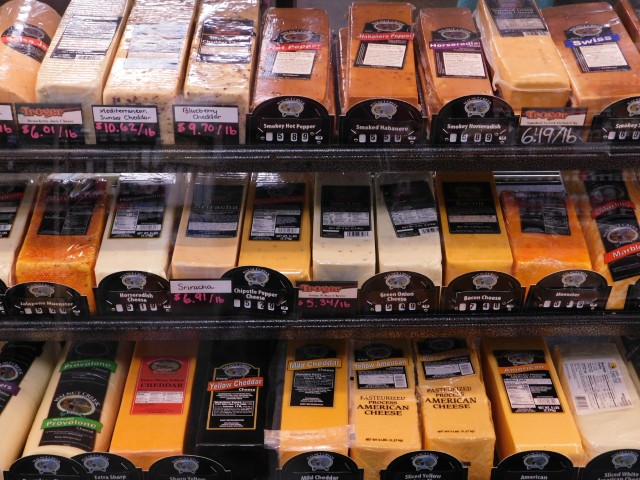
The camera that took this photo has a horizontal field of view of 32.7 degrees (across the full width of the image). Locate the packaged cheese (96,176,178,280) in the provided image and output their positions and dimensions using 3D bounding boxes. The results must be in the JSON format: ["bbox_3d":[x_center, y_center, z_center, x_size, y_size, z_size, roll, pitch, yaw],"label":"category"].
[{"bbox_3d":[-0.274,0.001,1.714,0.099,0.092,0.250,0,38,0],"label":"packaged cheese"}]

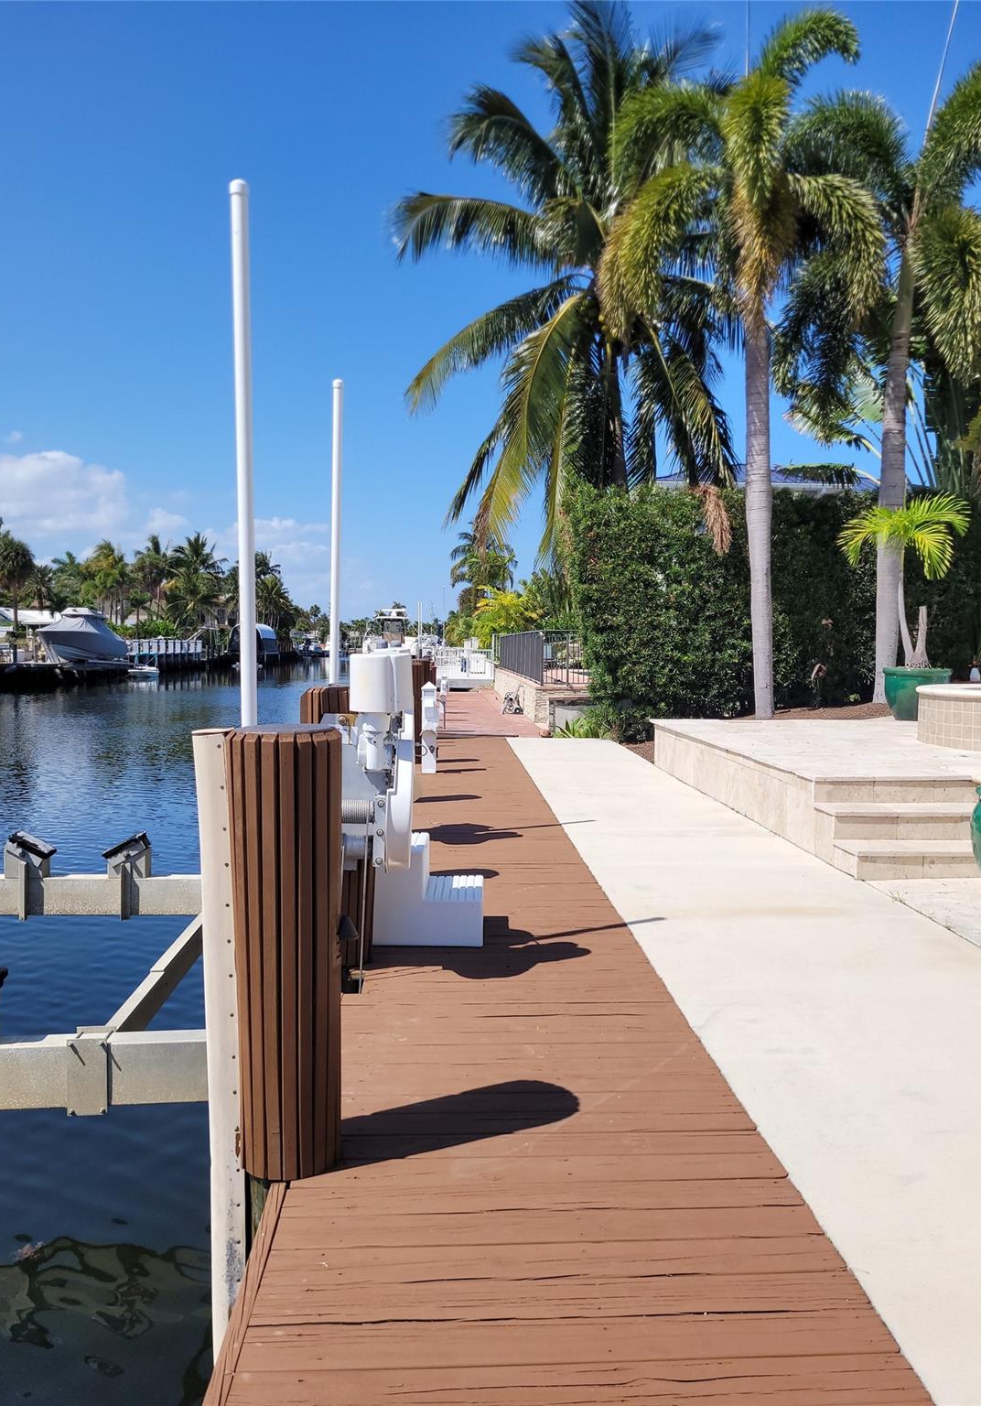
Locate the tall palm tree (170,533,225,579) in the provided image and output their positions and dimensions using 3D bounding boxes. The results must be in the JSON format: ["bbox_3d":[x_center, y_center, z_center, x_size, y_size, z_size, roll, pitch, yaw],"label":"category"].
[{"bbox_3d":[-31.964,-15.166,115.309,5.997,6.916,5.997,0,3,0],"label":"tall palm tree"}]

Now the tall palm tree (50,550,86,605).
[{"bbox_3d":[-47.048,-11.195,117.555,4.000,11.650,4.000,0,3,-2],"label":"tall palm tree"}]

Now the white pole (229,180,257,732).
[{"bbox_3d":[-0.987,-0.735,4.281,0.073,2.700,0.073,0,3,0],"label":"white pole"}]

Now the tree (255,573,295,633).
[{"bbox_3d":[-31.583,-13.239,154.498,5.600,11.550,5.600,0,3,-2],"label":"tree"}]

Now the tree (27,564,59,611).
[{"bbox_3d":[-47.327,-9.846,111.622,3.300,9.630,3.300,0,3,-2],"label":"tree"}]

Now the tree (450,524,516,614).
[{"bbox_3d":[-0.553,-8.547,81.647,5.400,10.420,5.400,0,3,-2],"label":"tree"}]

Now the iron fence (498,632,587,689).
[{"bbox_3d":[1.098,-1.306,28.088,1.000,1.020,16.800,0,3,-2],"label":"iron fence"}]

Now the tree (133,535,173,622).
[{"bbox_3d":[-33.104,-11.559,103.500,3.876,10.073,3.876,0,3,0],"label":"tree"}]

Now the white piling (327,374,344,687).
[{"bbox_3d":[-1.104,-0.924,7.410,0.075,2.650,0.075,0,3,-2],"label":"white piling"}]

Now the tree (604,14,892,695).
[{"bbox_3d":[3.102,-4.064,12.884,3.404,8.486,3.404,0,3,0],"label":"tree"}]

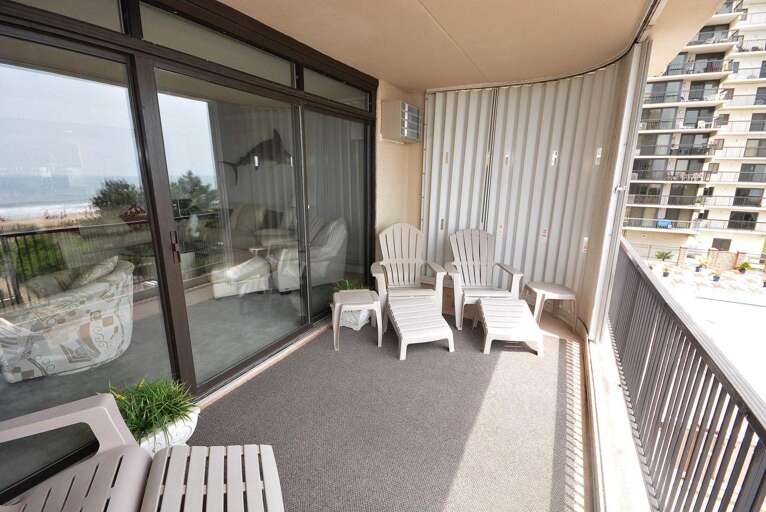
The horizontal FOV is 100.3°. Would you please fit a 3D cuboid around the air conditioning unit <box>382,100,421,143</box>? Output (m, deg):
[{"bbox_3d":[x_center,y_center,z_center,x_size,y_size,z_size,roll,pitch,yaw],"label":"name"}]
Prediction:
[{"bbox_3d":[0.209,-1.624,3.913,0.270,0.410,0.570,8,16,28],"label":"air conditioning unit"}]

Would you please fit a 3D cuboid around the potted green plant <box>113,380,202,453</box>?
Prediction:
[{"bbox_3d":[-1.275,0.927,1.773,0.340,0.390,0.380,8,16,28],"label":"potted green plant"}]

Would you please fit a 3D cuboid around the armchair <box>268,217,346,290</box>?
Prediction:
[{"bbox_3d":[-1.029,-0.088,4.507,0.900,0.900,0.820,-5,15,-21],"label":"armchair"}]

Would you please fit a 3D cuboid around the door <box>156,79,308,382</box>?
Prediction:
[{"bbox_3d":[-0.990,-0.198,2.466,0.060,2.000,1.140,8,16,28],"label":"door"}]

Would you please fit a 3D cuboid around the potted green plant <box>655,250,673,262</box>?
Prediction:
[{"bbox_3d":[26.346,0.047,30.000,1.300,1.150,1.300,8,16,28],"label":"potted green plant"}]

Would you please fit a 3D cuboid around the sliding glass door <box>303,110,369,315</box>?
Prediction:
[{"bbox_3d":[-0.464,-0.440,3.366,0.060,1.950,1.030,8,16,28],"label":"sliding glass door"}]

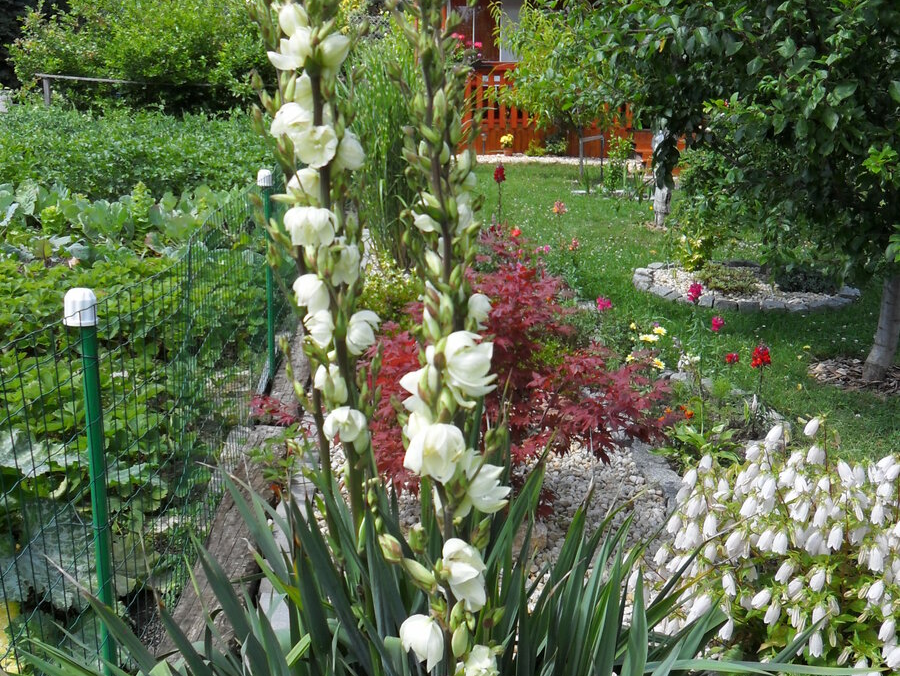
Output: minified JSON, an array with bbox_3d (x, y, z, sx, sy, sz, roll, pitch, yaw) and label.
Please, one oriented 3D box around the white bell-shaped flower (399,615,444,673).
[{"bbox_3d":[-0.036,0.392,1.200,0.058,0.066,0.058,0,11,-2],"label":"white bell-shaped flower"}]

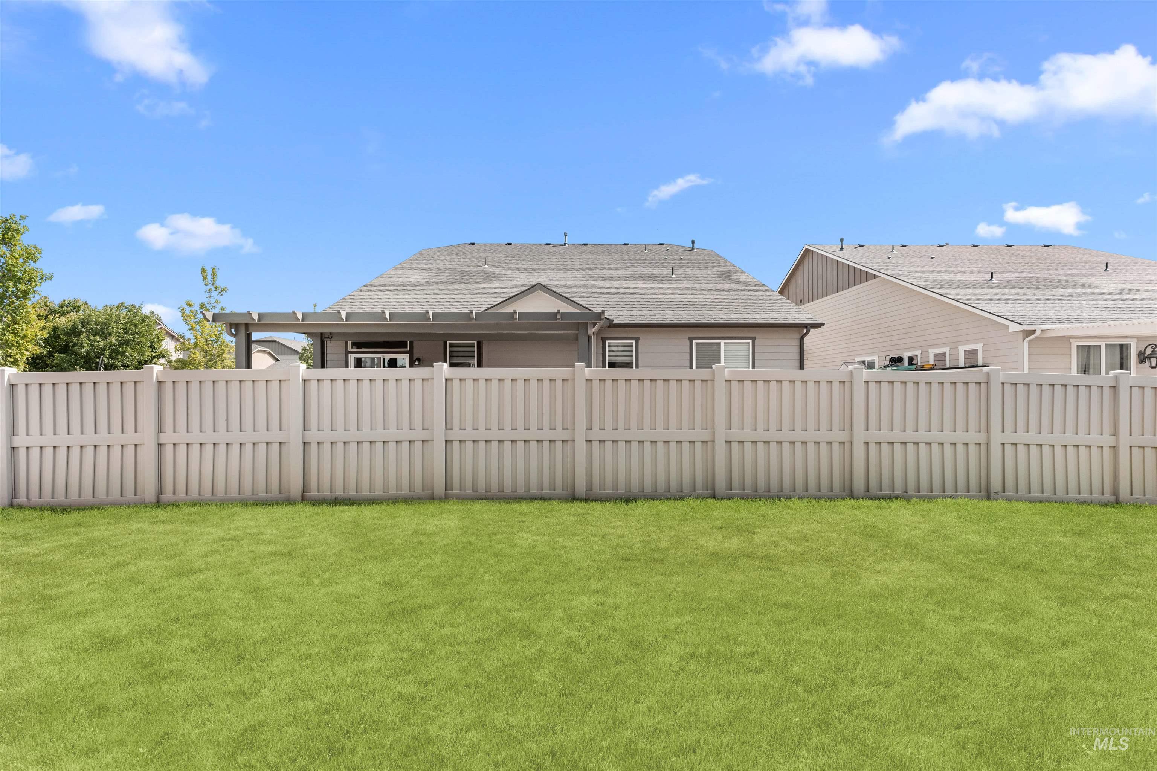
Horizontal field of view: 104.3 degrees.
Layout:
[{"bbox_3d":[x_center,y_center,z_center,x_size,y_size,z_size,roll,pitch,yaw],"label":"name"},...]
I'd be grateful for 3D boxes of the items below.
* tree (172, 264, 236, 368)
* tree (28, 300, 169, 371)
[{"bbox_3d":[-14.100,-1.450,17.000,2.200,6.100,2.200,0,0,0],"label":"tree"},{"bbox_3d":[-24.600,-1.400,23.000,5.300,6.000,5.300,0,0,0],"label":"tree"}]

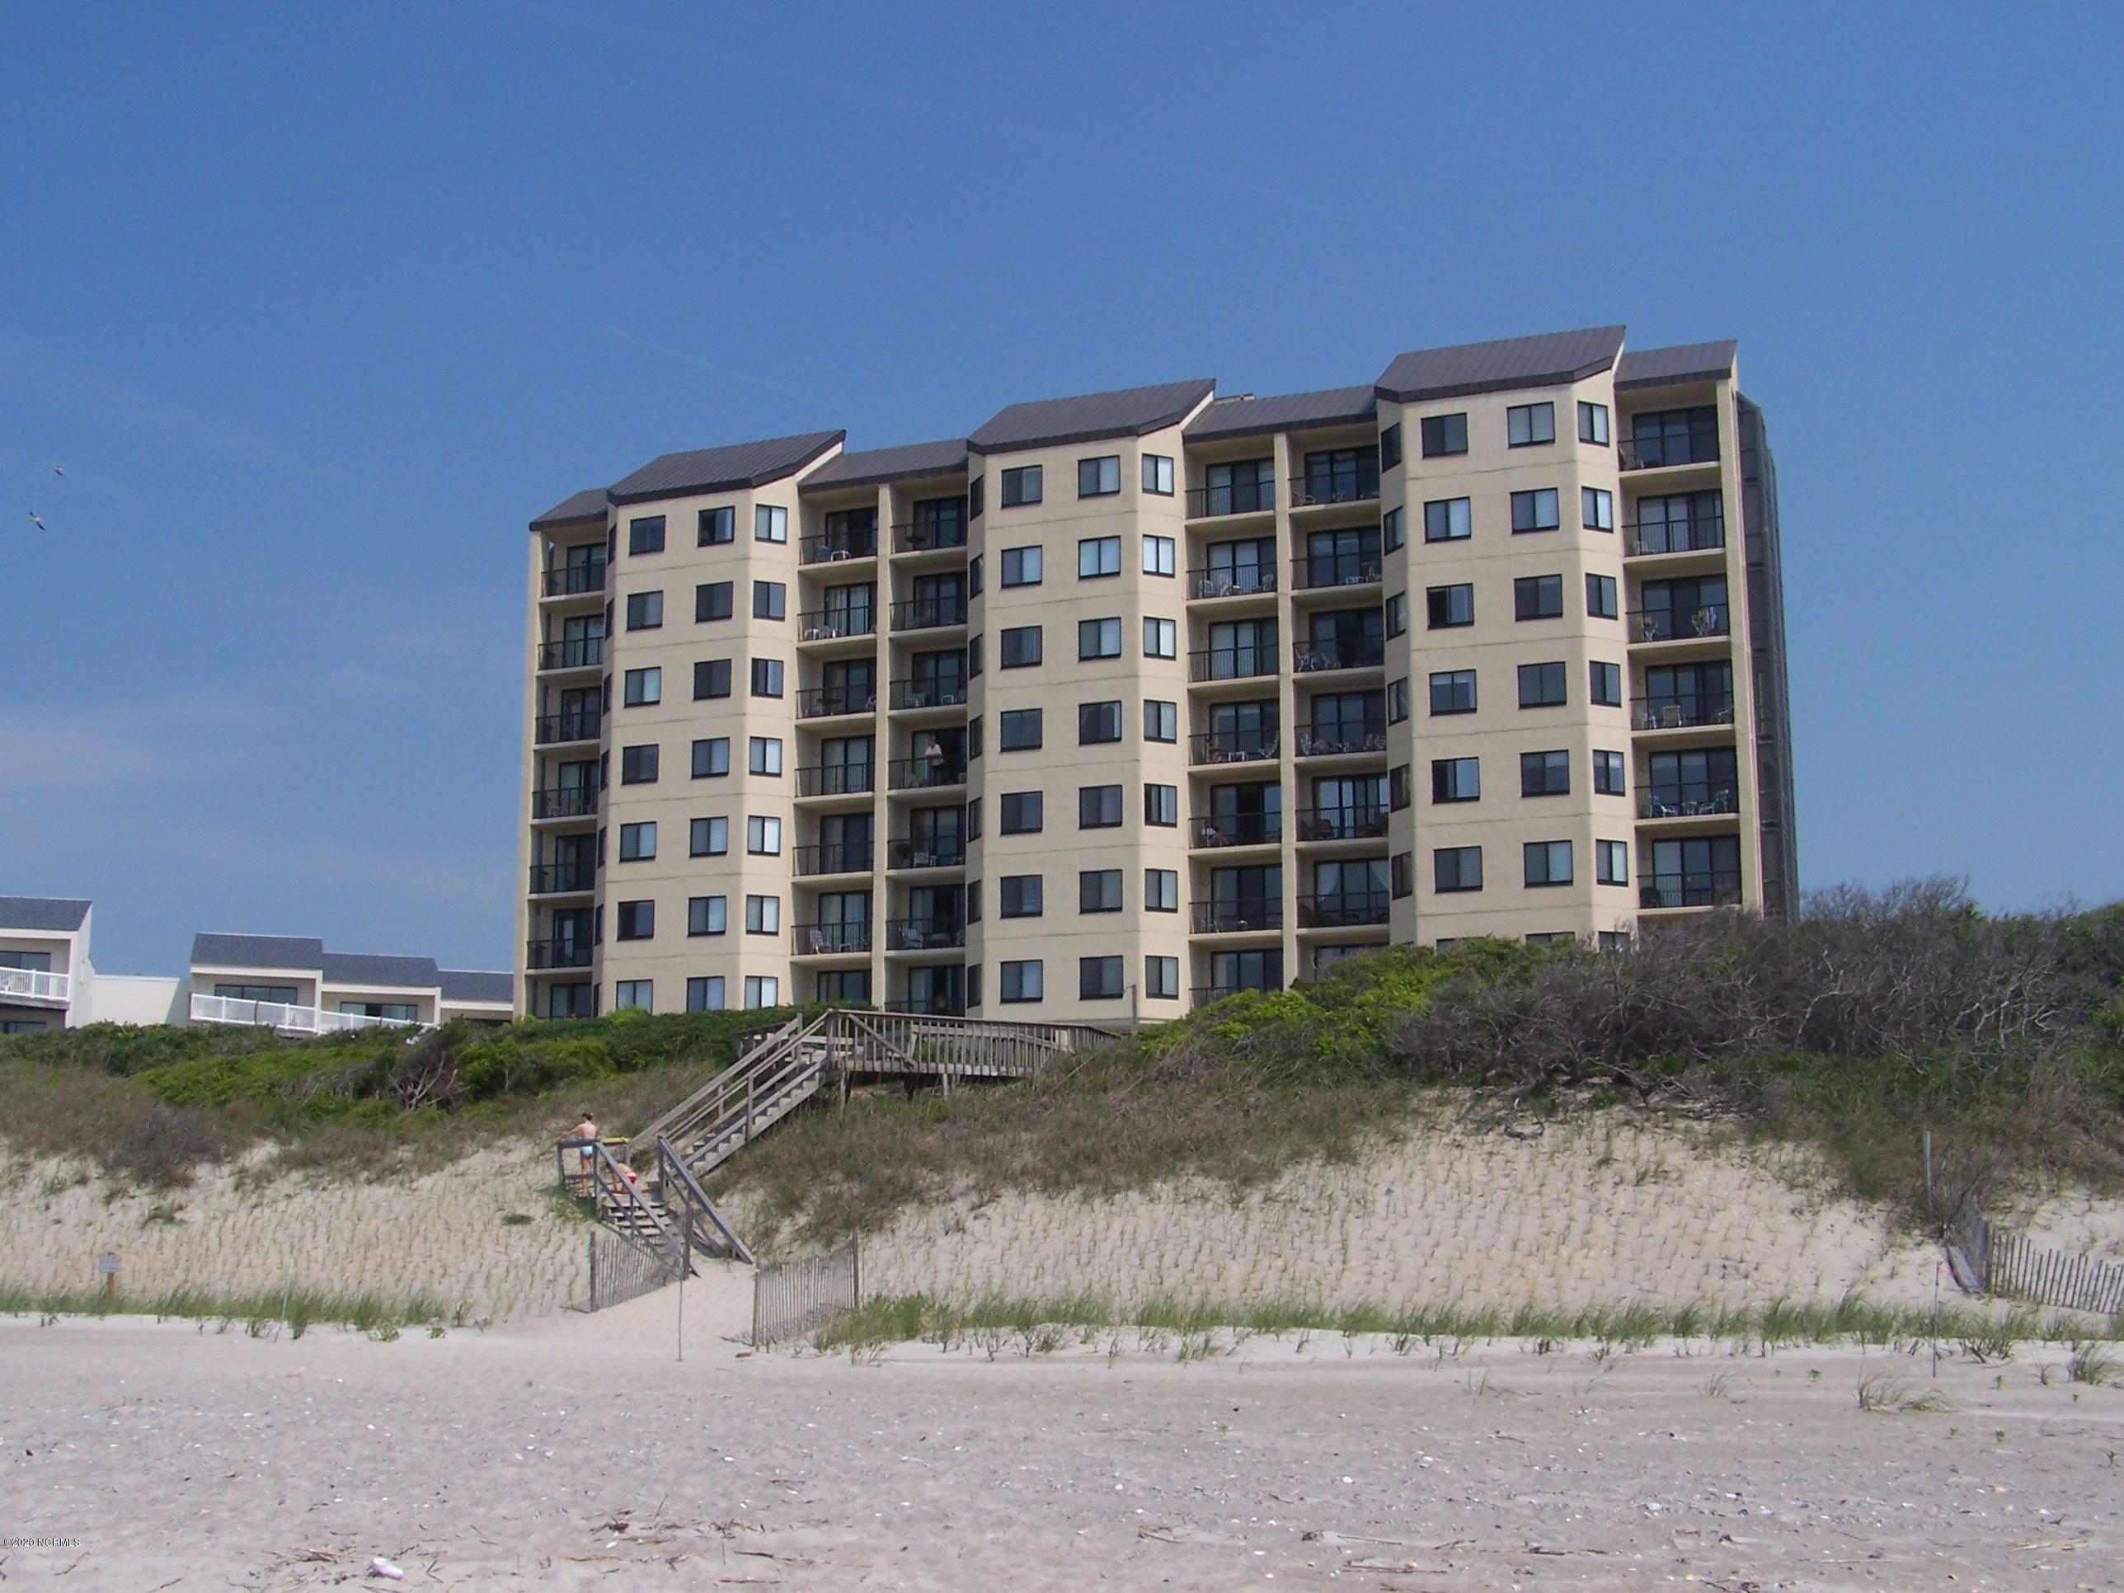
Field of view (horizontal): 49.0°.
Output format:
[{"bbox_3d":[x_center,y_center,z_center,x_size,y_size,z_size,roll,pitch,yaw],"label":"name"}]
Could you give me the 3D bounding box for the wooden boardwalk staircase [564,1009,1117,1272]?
[{"bbox_3d":[-3.918,7.001,47.034,13.302,5.111,8.757,8,-14,-35],"label":"wooden boardwalk staircase"}]

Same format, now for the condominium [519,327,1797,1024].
[{"bbox_3d":[2.719,-0.423,85.794,45.820,28.420,14.210,-4,-12,20],"label":"condominium"}]

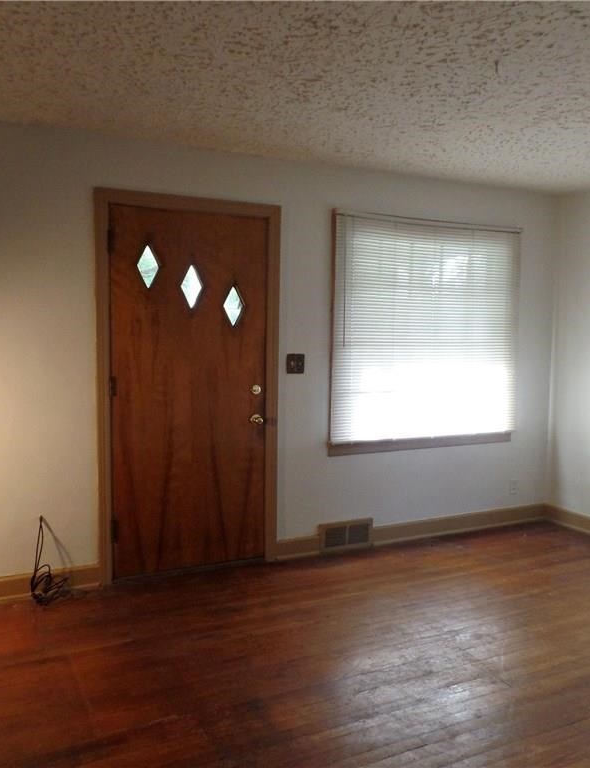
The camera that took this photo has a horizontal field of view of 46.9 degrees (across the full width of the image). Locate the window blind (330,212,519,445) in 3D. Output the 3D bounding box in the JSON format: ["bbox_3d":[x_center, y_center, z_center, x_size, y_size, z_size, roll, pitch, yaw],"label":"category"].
[{"bbox_3d":[0.893,-0.323,4.544,1.510,1.530,0.090,-2,6,-26],"label":"window blind"}]

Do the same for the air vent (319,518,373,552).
[{"bbox_3d":[0.333,0.974,4.377,0.395,0.190,0.050,-2,6,-26],"label":"air vent"}]

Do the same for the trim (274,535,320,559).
[{"bbox_3d":[0.013,1.017,4.237,0.310,0.145,0.030,-2,6,-26],"label":"trim"}]

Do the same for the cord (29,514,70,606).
[{"bbox_3d":[-1.280,0.922,3.538,0.200,0.440,0.140,-2,6,-26],"label":"cord"}]

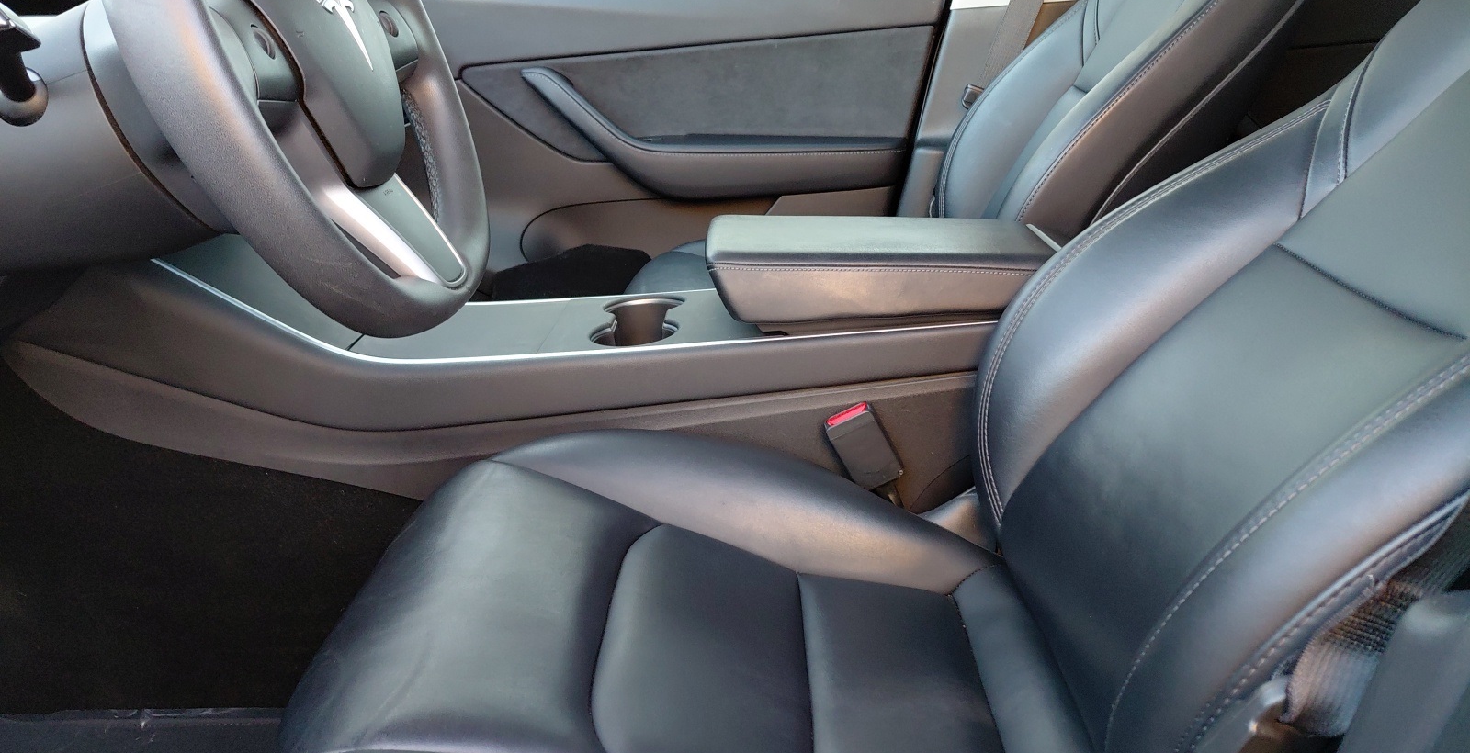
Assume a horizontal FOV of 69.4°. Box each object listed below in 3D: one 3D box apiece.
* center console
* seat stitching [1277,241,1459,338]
[{"bbox_3d":[-0.150,-0.022,1.095,1.020,0.265,0.250,0,20,2],"label":"center console"},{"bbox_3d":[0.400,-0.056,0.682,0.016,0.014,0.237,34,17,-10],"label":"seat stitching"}]

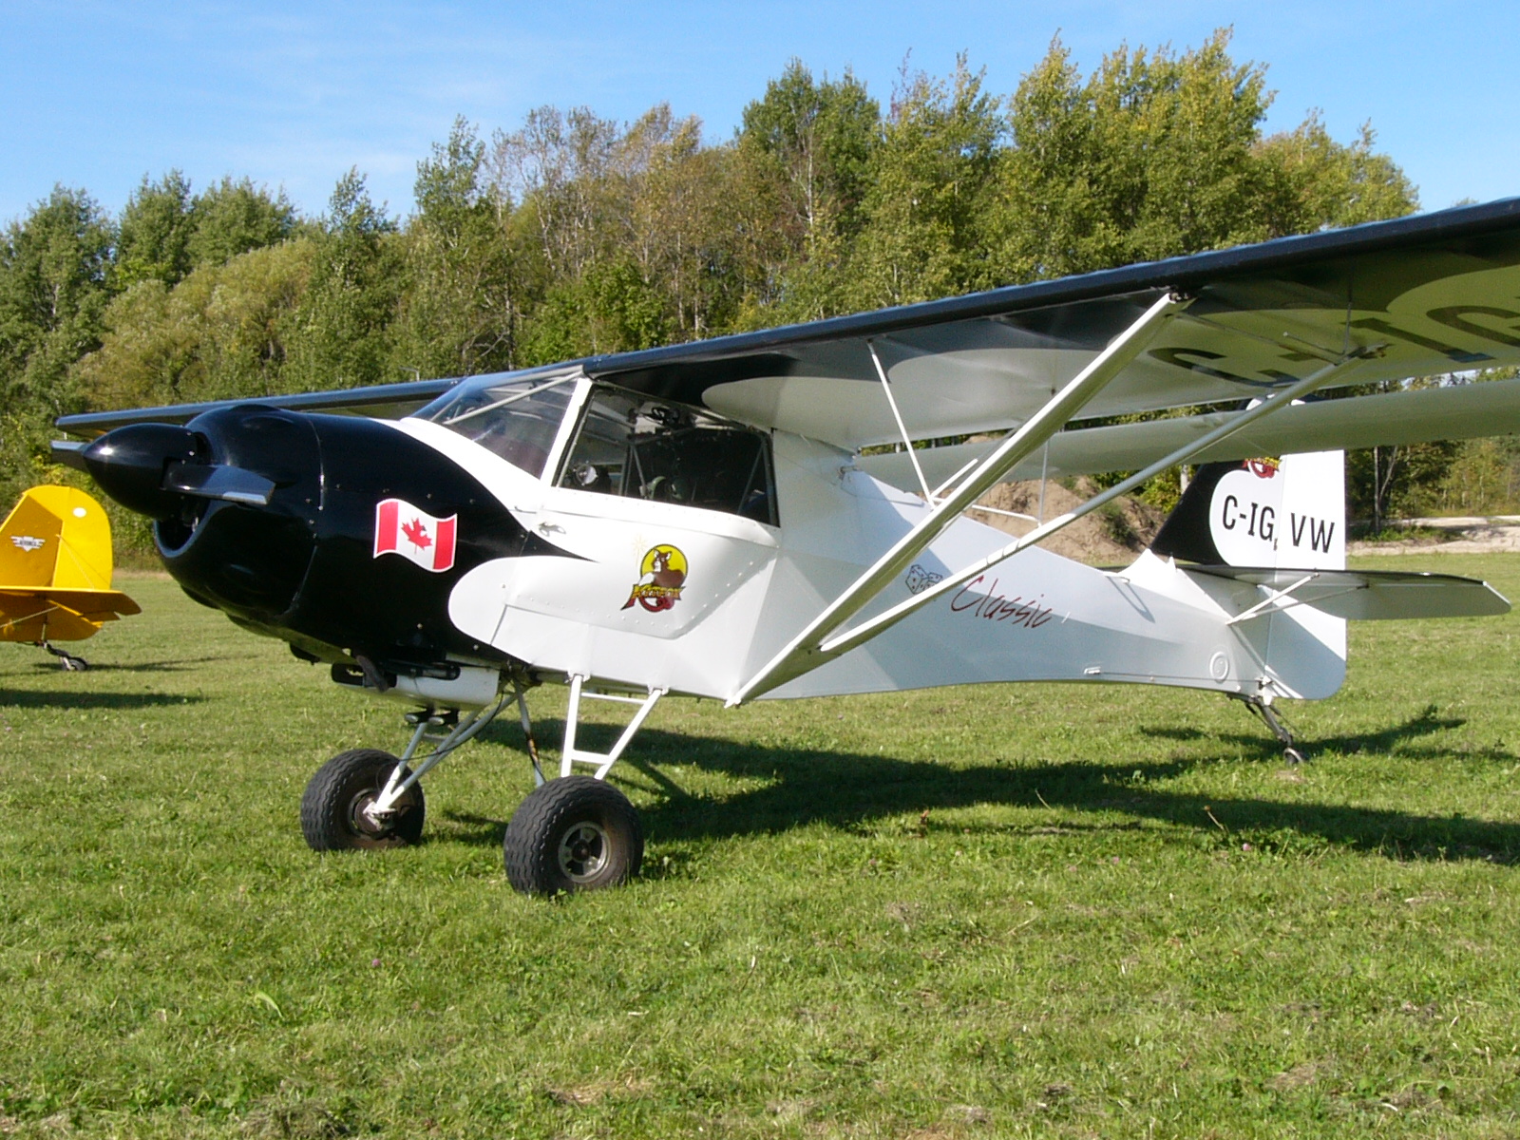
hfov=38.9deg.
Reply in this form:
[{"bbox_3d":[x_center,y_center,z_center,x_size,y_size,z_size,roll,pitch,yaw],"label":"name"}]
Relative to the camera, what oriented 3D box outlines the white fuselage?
[{"bbox_3d":[0.665,-0.084,7.959,4.630,1.160,1.040,4,-2,-35],"label":"white fuselage"}]

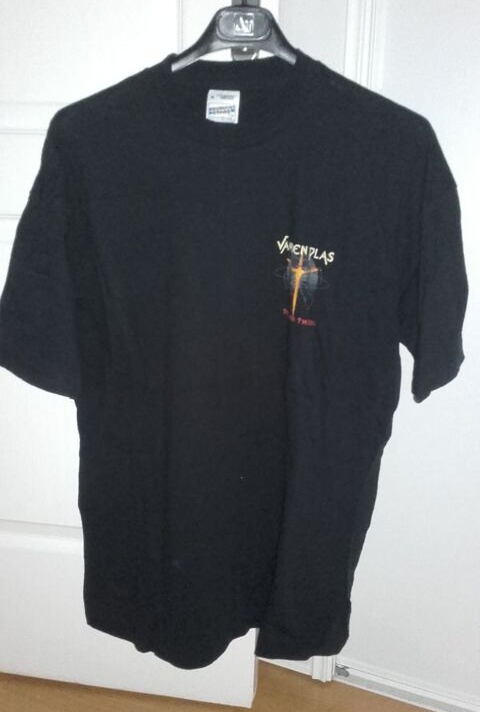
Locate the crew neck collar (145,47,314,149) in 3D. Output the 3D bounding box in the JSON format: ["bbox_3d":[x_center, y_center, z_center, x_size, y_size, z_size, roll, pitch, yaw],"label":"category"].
[{"bbox_3d":[-0.012,-0.293,0.749,0.188,0.108,0.090,3,13,4],"label":"crew neck collar"}]

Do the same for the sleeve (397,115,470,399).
[{"bbox_3d":[0.231,-0.114,0.803,0.095,0.325,0.140,3,13,4],"label":"sleeve"}]

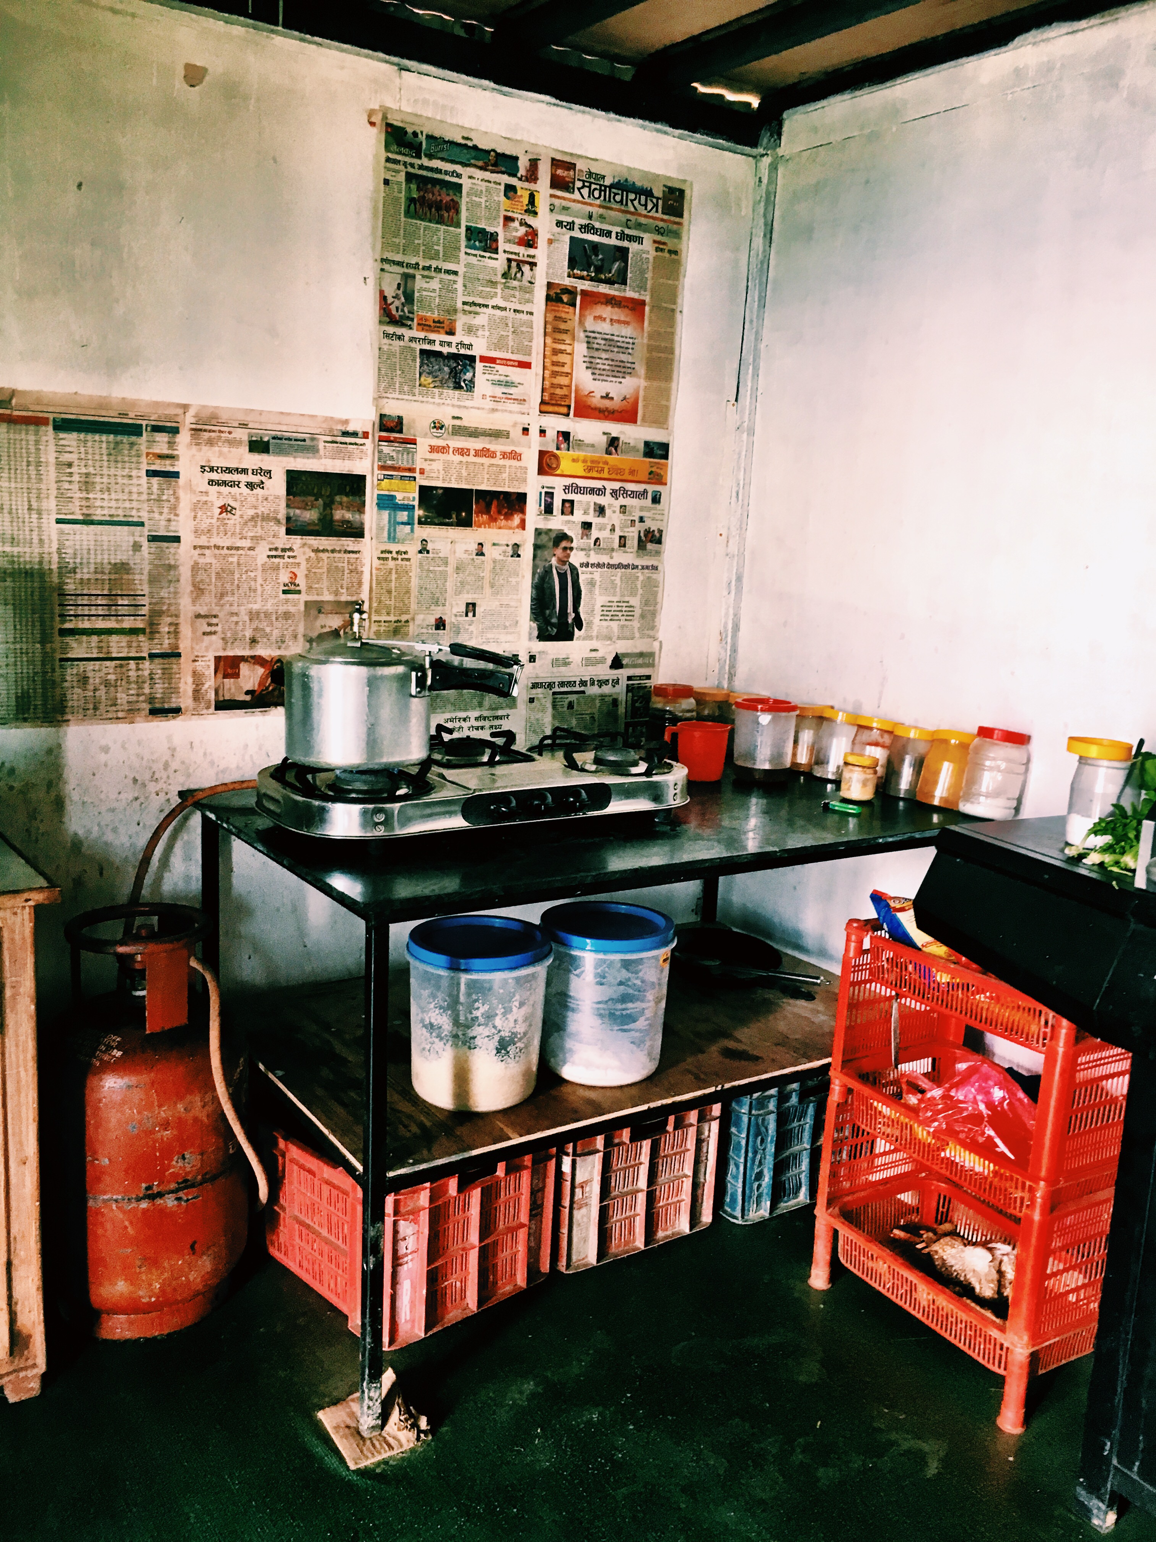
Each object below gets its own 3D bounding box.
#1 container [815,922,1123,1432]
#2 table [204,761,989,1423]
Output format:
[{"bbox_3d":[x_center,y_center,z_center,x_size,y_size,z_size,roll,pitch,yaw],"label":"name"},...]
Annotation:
[{"bbox_3d":[0.645,0.609,2.093,0.275,0.665,0.462,-5,14,-34],"label":"container"},{"bbox_3d":[0.027,0.445,2.403,1.290,0.790,0.744,-5,14,-34],"label":"table"}]

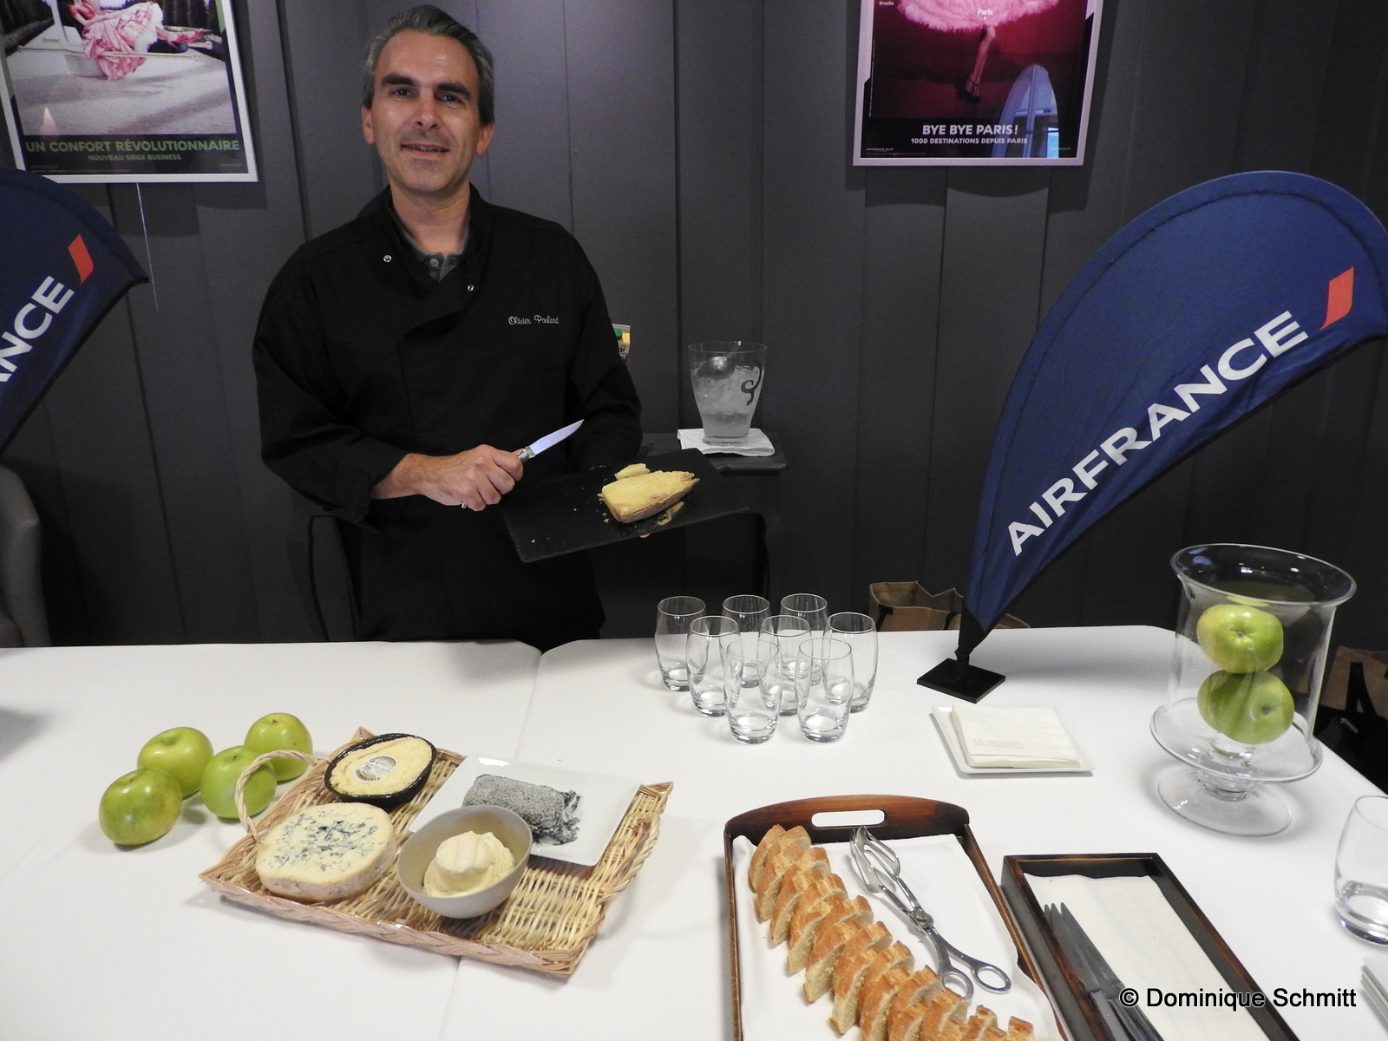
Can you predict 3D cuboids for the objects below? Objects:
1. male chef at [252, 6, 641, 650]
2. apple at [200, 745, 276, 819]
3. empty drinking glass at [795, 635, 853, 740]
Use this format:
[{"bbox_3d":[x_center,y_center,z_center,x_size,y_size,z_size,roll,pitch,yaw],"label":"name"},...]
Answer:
[{"bbox_3d":[-0.367,0.102,1.543,0.570,1.660,0.420,-4,17,-11],"label":"male chef"},{"bbox_3d":[-0.486,0.279,1.026,0.081,0.076,0.081,-1,17,0],"label":"apple"},{"bbox_3d":[0.164,0.214,1.204,0.074,0.117,0.074,-1,17,0],"label":"empty drinking glass"}]

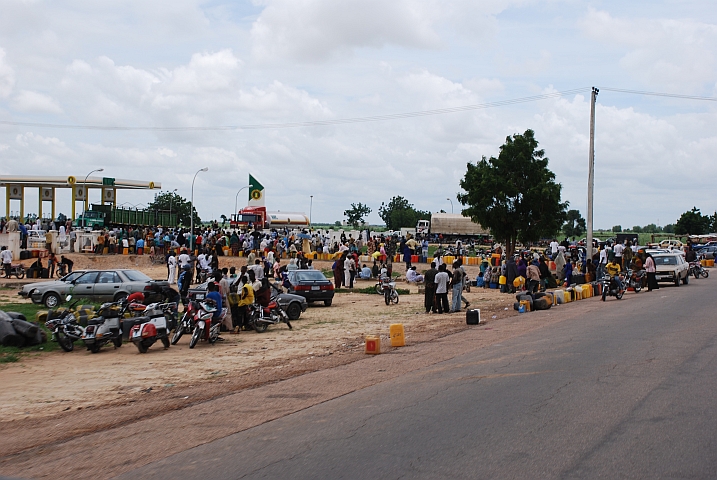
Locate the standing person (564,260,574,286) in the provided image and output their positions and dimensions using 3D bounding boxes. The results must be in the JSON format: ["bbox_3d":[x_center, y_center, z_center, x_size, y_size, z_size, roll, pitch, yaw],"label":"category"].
[{"bbox_3d":[10.767,1.616,58.000,0.450,1.420,0.380,1,1,18],"label":"standing person"}]

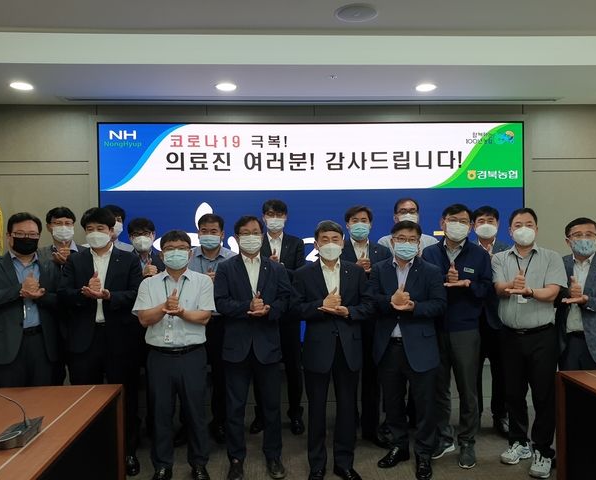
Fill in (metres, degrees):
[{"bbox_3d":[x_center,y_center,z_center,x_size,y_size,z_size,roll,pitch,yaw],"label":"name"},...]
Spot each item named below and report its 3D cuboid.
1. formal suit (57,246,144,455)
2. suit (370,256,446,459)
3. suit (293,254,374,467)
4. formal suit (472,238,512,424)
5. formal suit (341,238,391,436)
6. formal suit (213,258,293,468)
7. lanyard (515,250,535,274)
[{"bbox_3d":[-1.345,0.756,3.290,0.560,1.430,0.370,-1,0,-13],"label":"formal suit"},{"bbox_3d":[0.747,0.794,3.250,0.510,1.380,0.360,-1,0,17],"label":"suit"},{"bbox_3d":[0.224,0.815,3.120,0.560,1.400,0.370,-1,2,1],"label":"suit"},{"bbox_3d":[1.550,0.752,3.910,0.500,1.460,0.340,-1,0,13],"label":"formal suit"},{"bbox_3d":[0.505,0.730,3.600,0.500,1.490,0.340,-1,2,2],"label":"formal suit"},{"bbox_3d":[-0.297,0.791,3.210,0.510,1.400,0.360,-1,0,-5],"label":"formal suit"},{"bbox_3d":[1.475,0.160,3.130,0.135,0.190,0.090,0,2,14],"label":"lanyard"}]

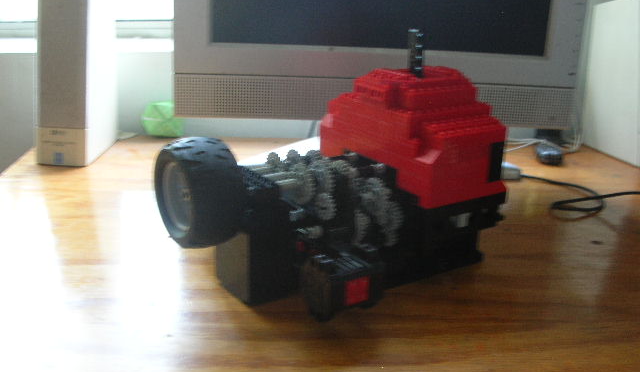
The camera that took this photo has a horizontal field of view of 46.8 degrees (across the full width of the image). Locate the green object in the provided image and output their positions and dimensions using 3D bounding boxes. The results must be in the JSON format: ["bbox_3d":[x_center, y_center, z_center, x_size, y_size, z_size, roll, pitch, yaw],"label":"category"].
[{"bbox_3d":[-0.192,-0.084,0.909,0.044,0.041,0.044,-7,19,-24],"label":"green object"}]

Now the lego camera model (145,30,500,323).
[{"bbox_3d":[0.006,-0.025,0.525,0.239,0.167,0.161,-10,21,-31],"label":"lego camera model"}]

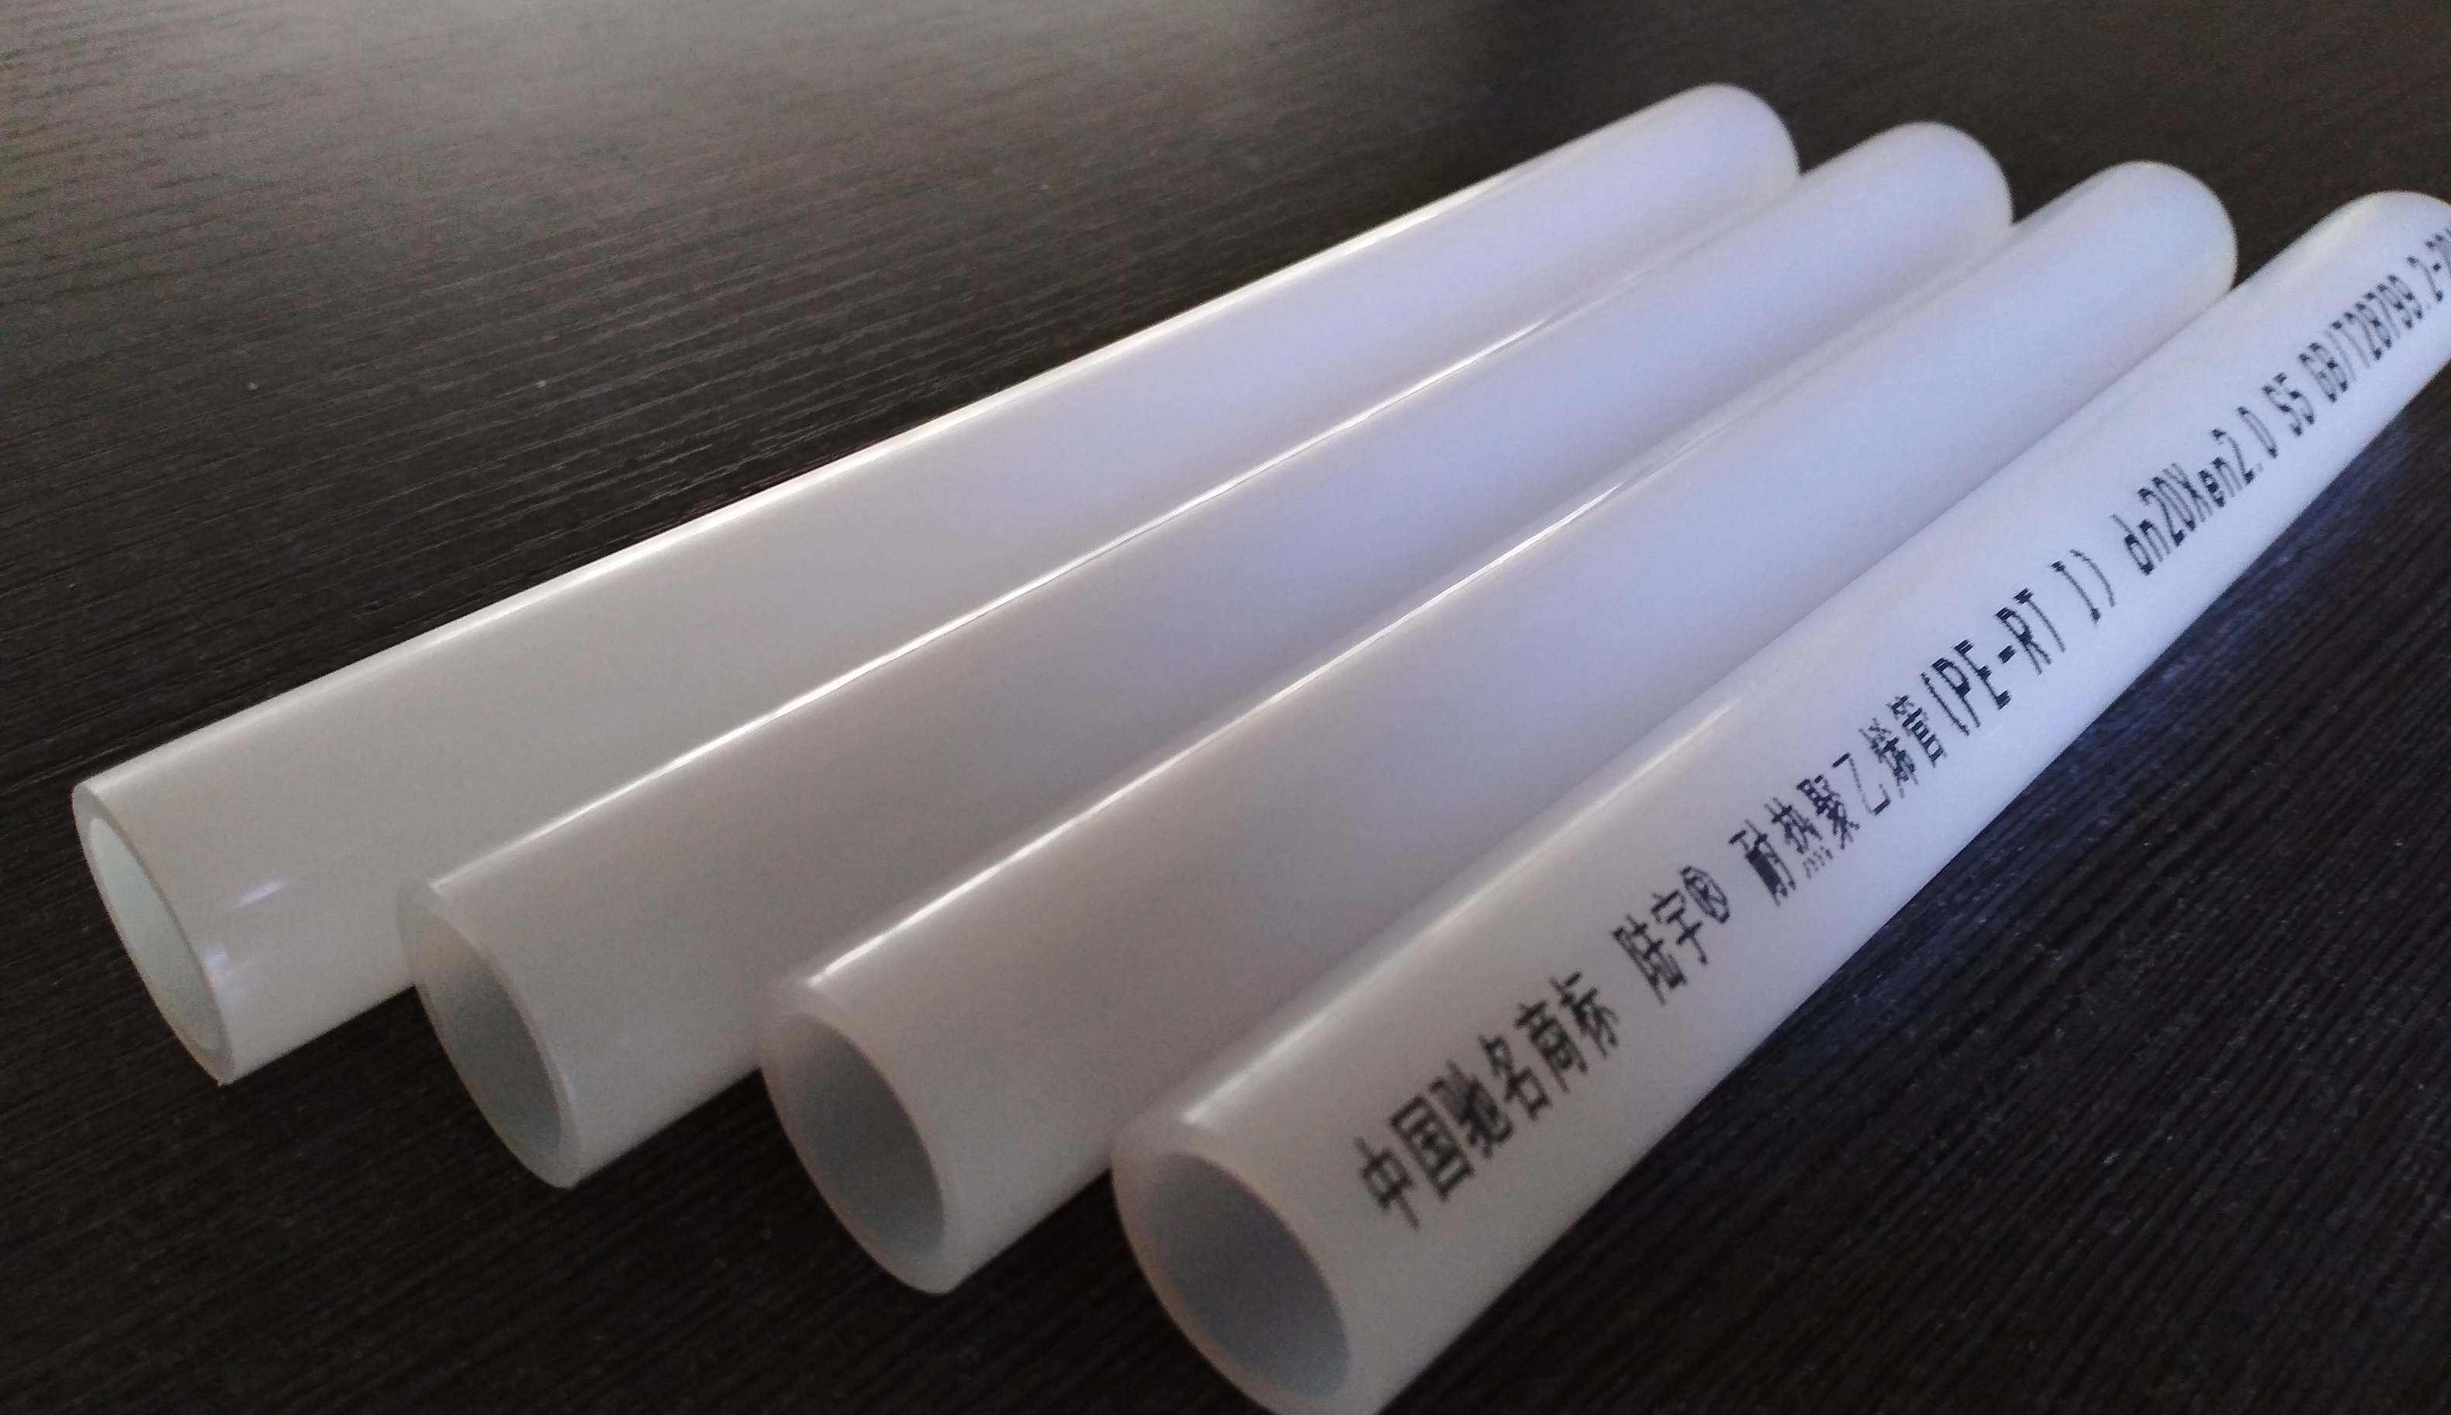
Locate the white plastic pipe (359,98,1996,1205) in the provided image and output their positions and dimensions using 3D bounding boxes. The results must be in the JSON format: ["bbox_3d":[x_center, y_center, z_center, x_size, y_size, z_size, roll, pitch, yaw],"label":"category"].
[{"bbox_3d":[0.017,-0.017,0.154,0.020,0.020,0.170,36,50,29],"label":"white plastic pipe"}]

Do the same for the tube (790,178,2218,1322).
[{"bbox_3d":[0.039,-0.012,0.151,0.169,0.020,0.020,-31,54,-34],"label":"tube"}]

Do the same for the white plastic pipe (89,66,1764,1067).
[{"bbox_3d":[-0.004,-0.023,0.158,0.020,0.020,0.169,36,50,29],"label":"white plastic pipe"}]

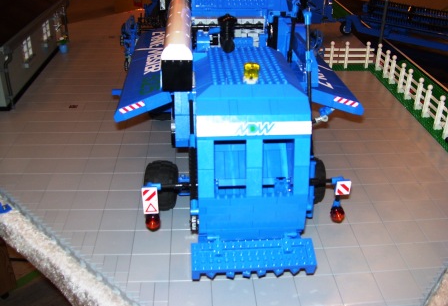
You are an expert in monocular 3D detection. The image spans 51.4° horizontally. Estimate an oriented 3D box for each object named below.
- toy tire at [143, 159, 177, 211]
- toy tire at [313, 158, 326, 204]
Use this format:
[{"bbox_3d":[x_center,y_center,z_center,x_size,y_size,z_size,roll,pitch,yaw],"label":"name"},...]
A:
[{"bbox_3d":[-0.086,0.044,0.641,0.040,0.069,0.069,2,29,2],"label":"toy tire"},{"bbox_3d":[0.119,0.039,0.657,0.040,0.069,0.069,1,29,0],"label":"toy tire"}]

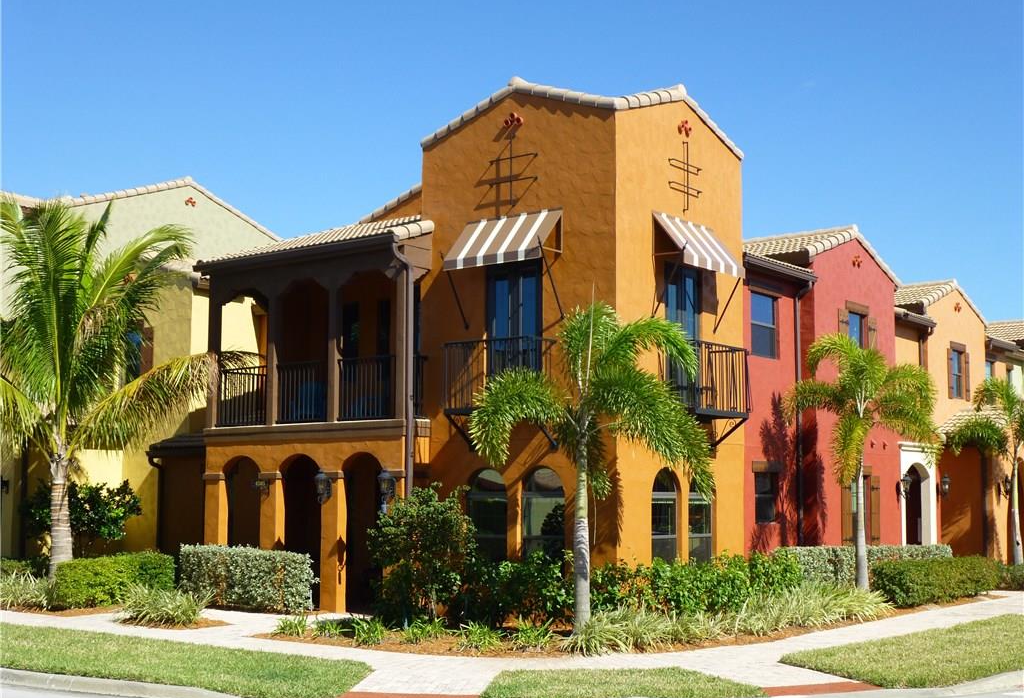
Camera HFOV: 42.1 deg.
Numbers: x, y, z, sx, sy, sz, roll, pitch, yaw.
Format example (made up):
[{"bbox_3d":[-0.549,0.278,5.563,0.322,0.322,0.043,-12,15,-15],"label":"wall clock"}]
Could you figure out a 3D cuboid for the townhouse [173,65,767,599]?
[{"bbox_3d":[-1.015,0.280,24.238,9.438,8.686,4.813,-5,-8,38],"label":"townhouse"}]

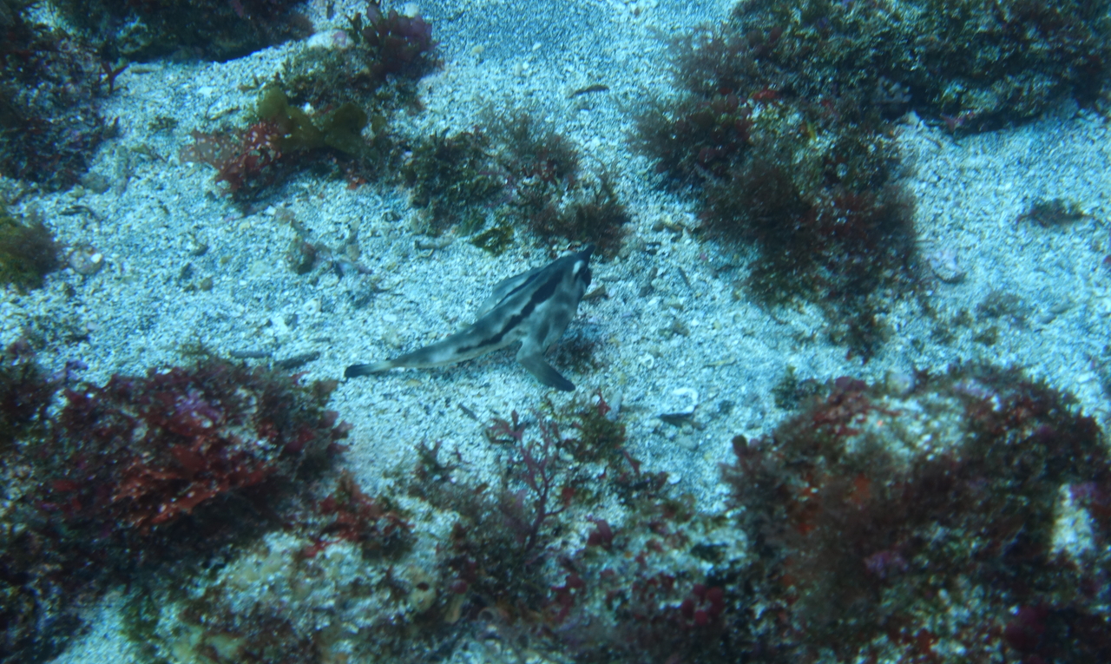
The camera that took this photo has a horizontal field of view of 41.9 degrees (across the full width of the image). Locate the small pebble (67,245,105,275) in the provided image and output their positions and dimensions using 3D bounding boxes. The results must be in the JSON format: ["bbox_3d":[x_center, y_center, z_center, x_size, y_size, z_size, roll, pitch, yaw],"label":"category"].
[{"bbox_3d":[-0.458,-0.070,1.418,0.033,0.018,0.027,0,45,0],"label":"small pebble"}]

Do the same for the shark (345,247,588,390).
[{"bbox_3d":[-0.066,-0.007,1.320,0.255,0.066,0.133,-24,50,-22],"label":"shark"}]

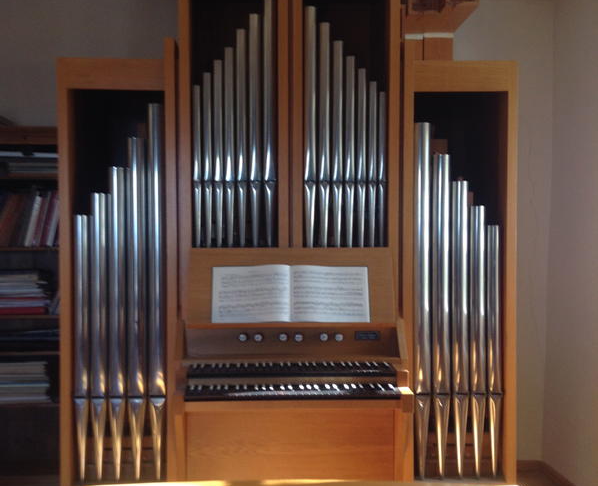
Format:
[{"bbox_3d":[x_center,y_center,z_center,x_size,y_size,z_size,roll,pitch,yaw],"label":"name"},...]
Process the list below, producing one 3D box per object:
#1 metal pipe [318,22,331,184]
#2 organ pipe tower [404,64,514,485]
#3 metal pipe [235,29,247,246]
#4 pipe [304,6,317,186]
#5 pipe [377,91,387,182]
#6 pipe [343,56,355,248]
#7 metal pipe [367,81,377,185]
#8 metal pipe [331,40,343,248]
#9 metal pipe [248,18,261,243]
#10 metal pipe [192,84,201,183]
[{"bbox_3d":[0.106,-0.564,3.084,0.044,0.649,0.044,0,2,-2],"label":"metal pipe"},{"bbox_3d":[0.648,0.240,3.290,0.462,1.950,0.420,0,2,-1],"label":"organ pipe tower"},{"bbox_3d":[-0.232,-0.399,3.079,0.043,0.924,0.043,0,2,-2],"label":"metal pipe"},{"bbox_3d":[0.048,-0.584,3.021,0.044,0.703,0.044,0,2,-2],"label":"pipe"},{"bbox_3d":[0.338,-0.428,3.092,0.031,0.373,0.030,0,2,-1],"label":"pipe"},{"bbox_3d":[0.210,-0.346,3.095,0.041,0.820,0.041,0,2,-2],"label":"pipe"},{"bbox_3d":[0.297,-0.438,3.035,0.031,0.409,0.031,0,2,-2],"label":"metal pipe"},{"bbox_3d":[0.160,-0.377,3.092,0.043,0.880,0.043,0,2,-2],"label":"metal pipe"},{"bbox_3d":[-0.173,-0.439,3.016,0.041,0.929,0.041,0,2,-2],"label":"metal pipe"},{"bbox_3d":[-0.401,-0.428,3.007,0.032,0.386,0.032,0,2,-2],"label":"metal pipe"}]

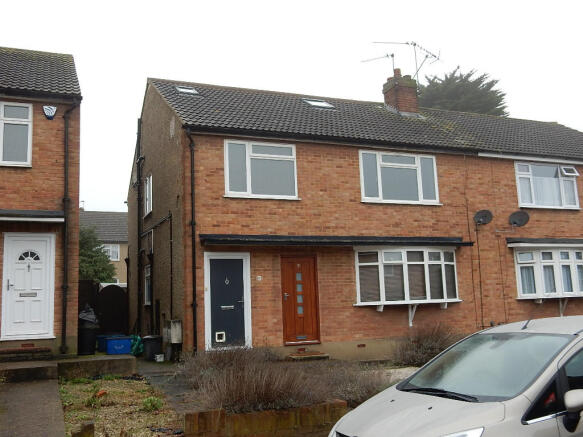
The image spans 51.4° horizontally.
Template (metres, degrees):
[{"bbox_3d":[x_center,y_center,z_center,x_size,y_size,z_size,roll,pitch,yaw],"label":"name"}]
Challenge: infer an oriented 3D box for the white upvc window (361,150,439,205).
[{"bbox_3d":[2.790,-1.024,15.535,2.310,1.310,0.100,1,-9,-23],"label":"white upvc window"}]

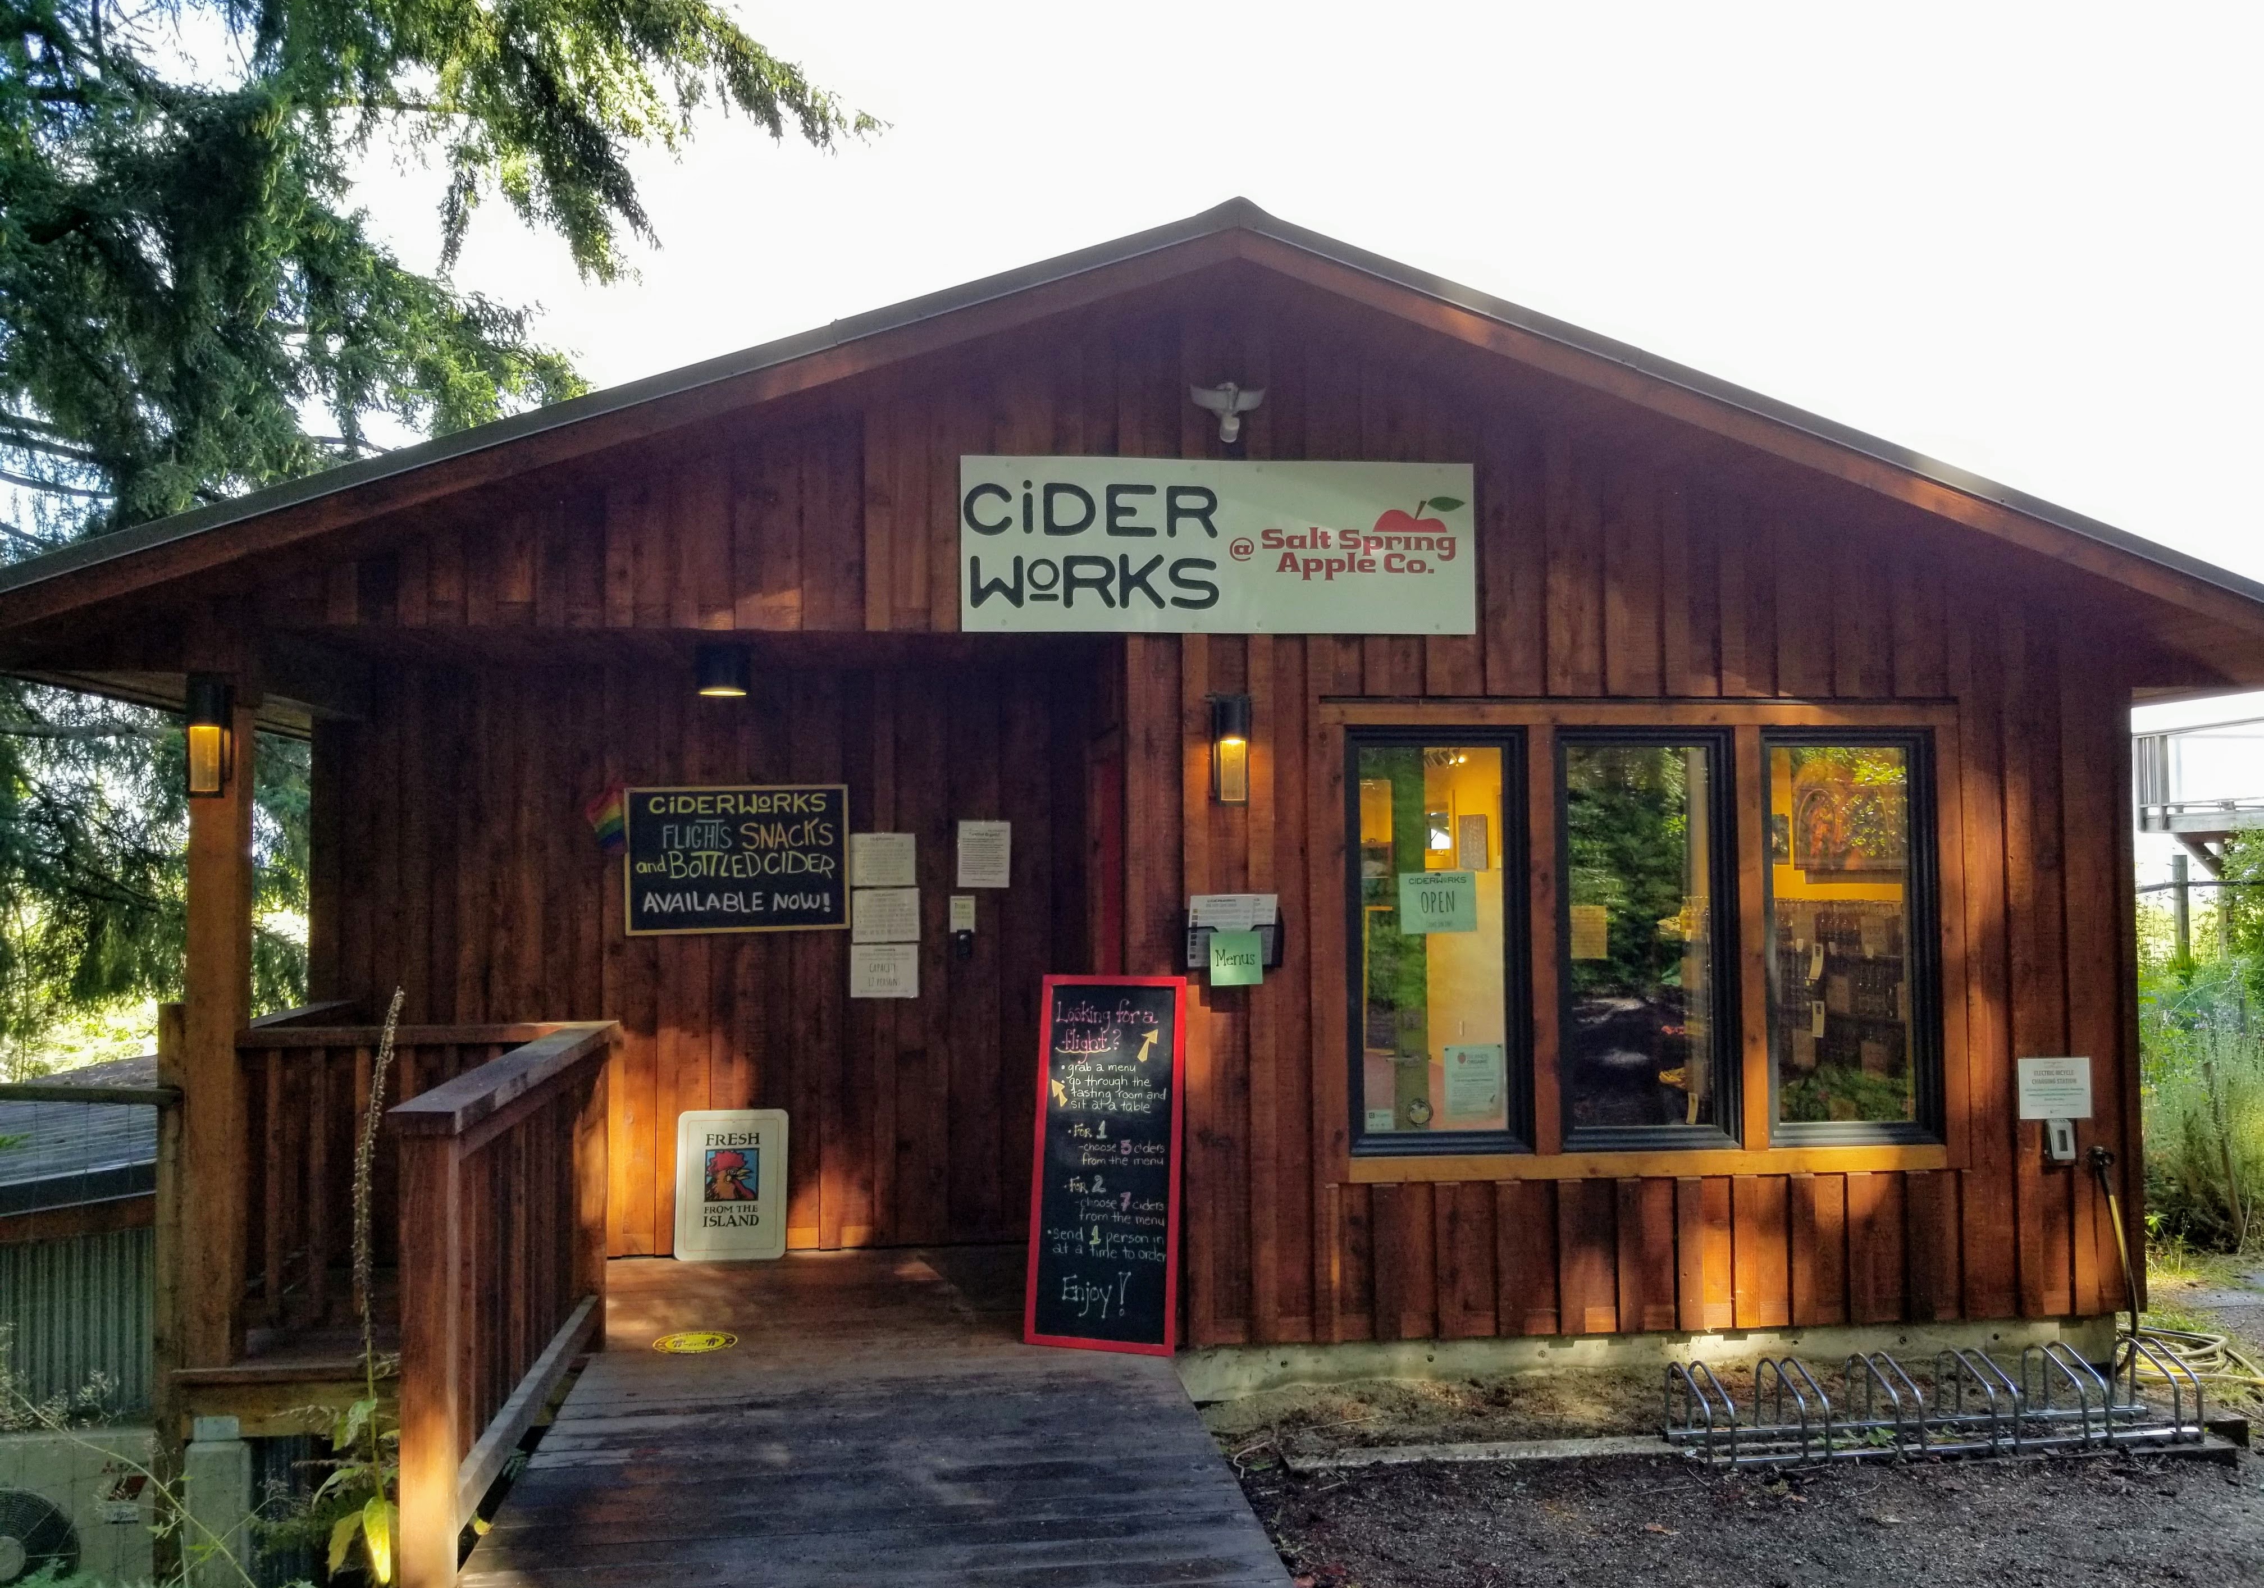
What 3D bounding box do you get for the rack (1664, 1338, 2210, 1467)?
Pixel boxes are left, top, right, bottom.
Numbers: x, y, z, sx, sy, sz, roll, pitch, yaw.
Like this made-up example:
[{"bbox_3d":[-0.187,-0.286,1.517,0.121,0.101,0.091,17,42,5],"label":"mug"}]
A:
[{"bbox_3d":[2.516,1.905,5.356,1.610,0.270,0.330,0,-3,-5],"label":"rack"}]

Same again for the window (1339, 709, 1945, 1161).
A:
[{"bbox_3d":[1.867,0.511,6.130,2.211,1.553,0.110,0,-3,-5],"label":"window"}]

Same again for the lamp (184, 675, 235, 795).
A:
[{"bbox_3d":[-2.913,-0.185,5.370,0.118,0.380,0.125,0,-3,-5],"label":"lamp"}]

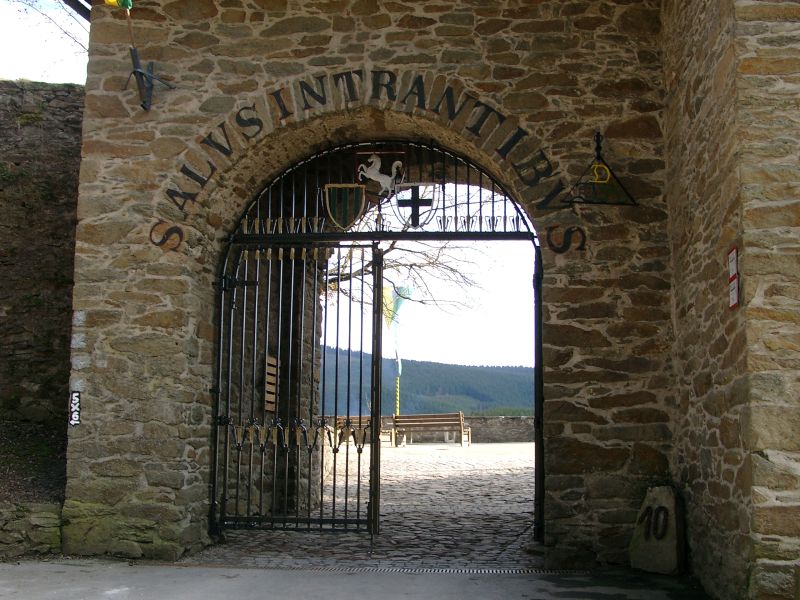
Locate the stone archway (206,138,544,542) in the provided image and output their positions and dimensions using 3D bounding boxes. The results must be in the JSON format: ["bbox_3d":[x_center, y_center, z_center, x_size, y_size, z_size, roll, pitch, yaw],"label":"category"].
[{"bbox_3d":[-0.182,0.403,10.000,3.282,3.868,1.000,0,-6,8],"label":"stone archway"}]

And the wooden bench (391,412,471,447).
[{"bbox_3d":[0.800,3.236,24.300,1.844,0.817,0.620,-2,-7,22],"label":"wooden bench"}]

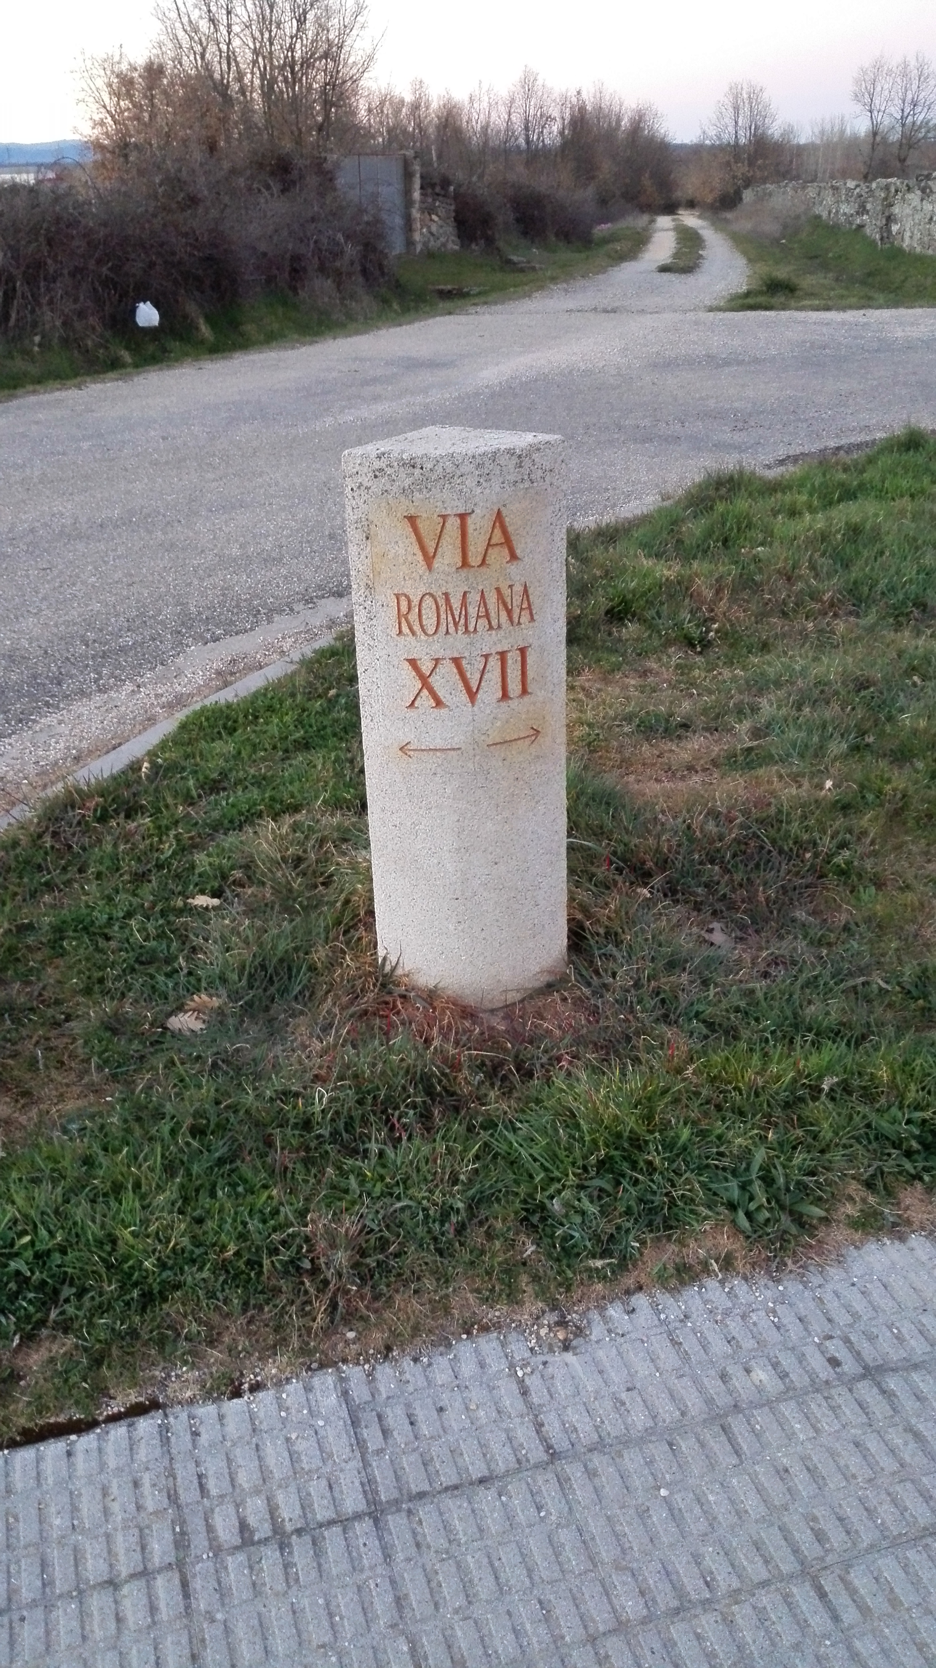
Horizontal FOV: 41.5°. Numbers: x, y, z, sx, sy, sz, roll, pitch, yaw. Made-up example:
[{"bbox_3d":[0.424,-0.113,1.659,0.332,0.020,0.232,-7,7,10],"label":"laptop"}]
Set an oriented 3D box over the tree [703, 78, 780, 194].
[{"bbox_3d":[15.698,-39.943,71.000,4.500,5.900,4.400,-1,29,0],"label":"tree"}]

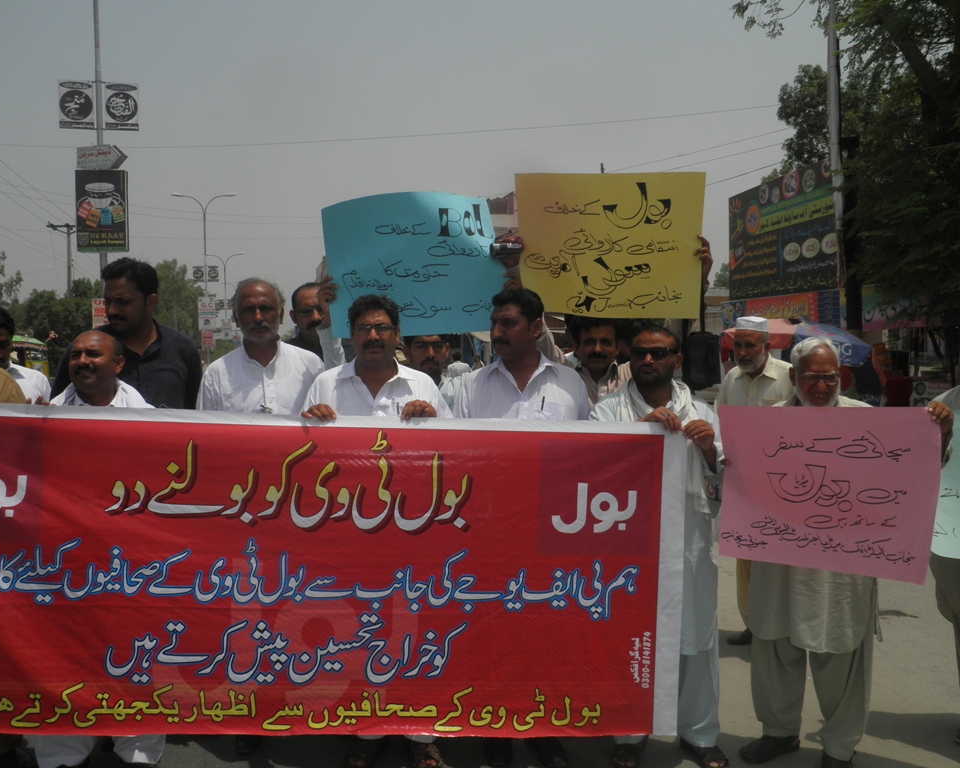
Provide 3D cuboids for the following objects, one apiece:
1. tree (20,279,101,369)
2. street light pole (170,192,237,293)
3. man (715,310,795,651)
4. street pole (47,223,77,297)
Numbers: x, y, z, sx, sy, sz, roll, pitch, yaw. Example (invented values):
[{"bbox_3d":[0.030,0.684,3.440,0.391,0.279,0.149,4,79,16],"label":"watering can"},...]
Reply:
[{"bbox_3d":[-19.059,-2.391,38.120,4.400,4.905,4.200,-2,3,-24],"label":"tree"},{"bbox_3d":[-14.510,-5.229,44.240,3.400,9.794,0.300,-2,3,-15],"label":"street light pole"},{"bbox_3d":[1.435,0.482,4.291,0.520,1.660,0.340,0,3,22],"label":"man"},{"bbox_3d":[-23.318,-4.736,47.217,2.100,8.869,0.350,-2,3,-18],"label":"street pole"}]

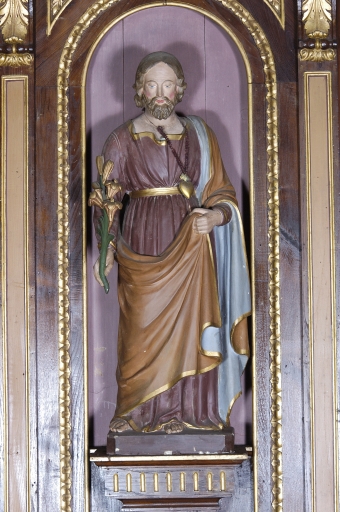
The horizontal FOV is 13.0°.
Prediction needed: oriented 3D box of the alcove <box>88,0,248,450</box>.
[{"bbox_3d":[-0.005,-0.100,4.900,0.545,1.450,0.240,-1,-2,0],"label":"alcove"}]

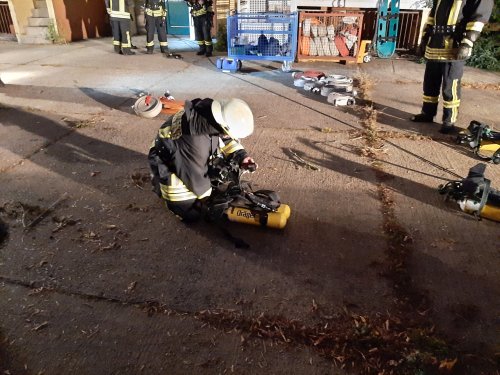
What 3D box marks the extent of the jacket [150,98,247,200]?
[{"bbox_3d":[-0.350,-0.287,2.752,0.600,0.660,0.550,5,30,10],"label":"jacket"}]

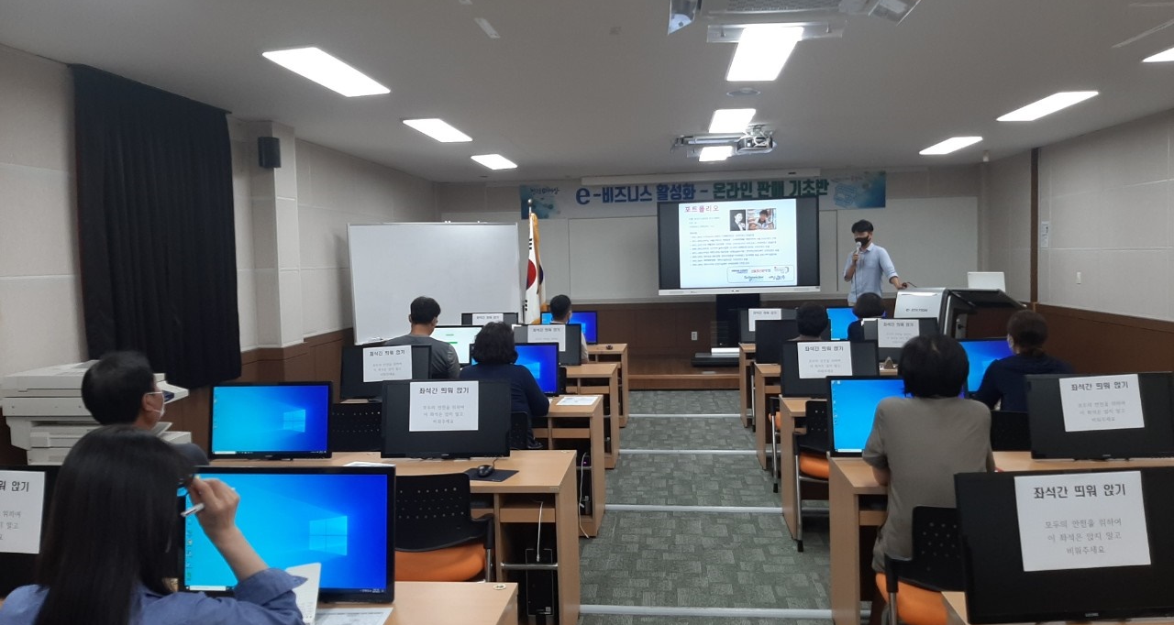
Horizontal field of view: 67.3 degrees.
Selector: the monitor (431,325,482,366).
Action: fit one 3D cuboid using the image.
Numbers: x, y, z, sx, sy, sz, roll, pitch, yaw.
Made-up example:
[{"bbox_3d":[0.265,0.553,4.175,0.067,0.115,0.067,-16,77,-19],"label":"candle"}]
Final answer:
[{"bbox_3d":[-1.105,0.285,7.109,0.560,0.350,0.100,-1,-1,6],"label":"monitor"}]

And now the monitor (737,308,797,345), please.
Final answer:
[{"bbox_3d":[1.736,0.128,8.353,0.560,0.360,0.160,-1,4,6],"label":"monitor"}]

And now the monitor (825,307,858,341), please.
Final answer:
[{"bbox_3d":[2.521,0.109,8.236,0.565,0.338,0.070,-1,-4,6],"label":"monitor"}]

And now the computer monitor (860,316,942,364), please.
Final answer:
[{"bbox_3d":[2.373,0.209,6.686,0.565,0.338,0.070,-1,-4,6],"label":"computer monitor"}]

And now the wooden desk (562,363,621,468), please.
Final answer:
[{"bbox_3d":[-0.569,0.824,6.967,1.600,0.720,0.600,-1,4,6],"label":"wooden desk"}]

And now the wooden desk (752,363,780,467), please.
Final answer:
[{"bbox_3d":[2.101,0.754,6.578,1.600,0.705,0.580,-1,3,6],"label":"wooden desk"}]

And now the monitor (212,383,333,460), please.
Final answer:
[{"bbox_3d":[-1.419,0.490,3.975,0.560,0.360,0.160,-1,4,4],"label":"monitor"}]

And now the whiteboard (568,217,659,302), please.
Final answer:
[{"bbox_3d":[1.561,-0.753,12.001,3.600,1.150,0.050,-1,4,6],"label":"whiteboard"}]

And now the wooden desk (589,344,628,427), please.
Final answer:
[{"bbox_3d":[-0.420,0.719,8.568,1.600,0.705,0.580,-1,3,6],"label":"wooden desk"}]

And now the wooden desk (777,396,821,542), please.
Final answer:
[{"bbox_3d":[1.939,0.849,4.948,1.600,0.705,0.580,-1,3,6],"label":"wooden desk"}]

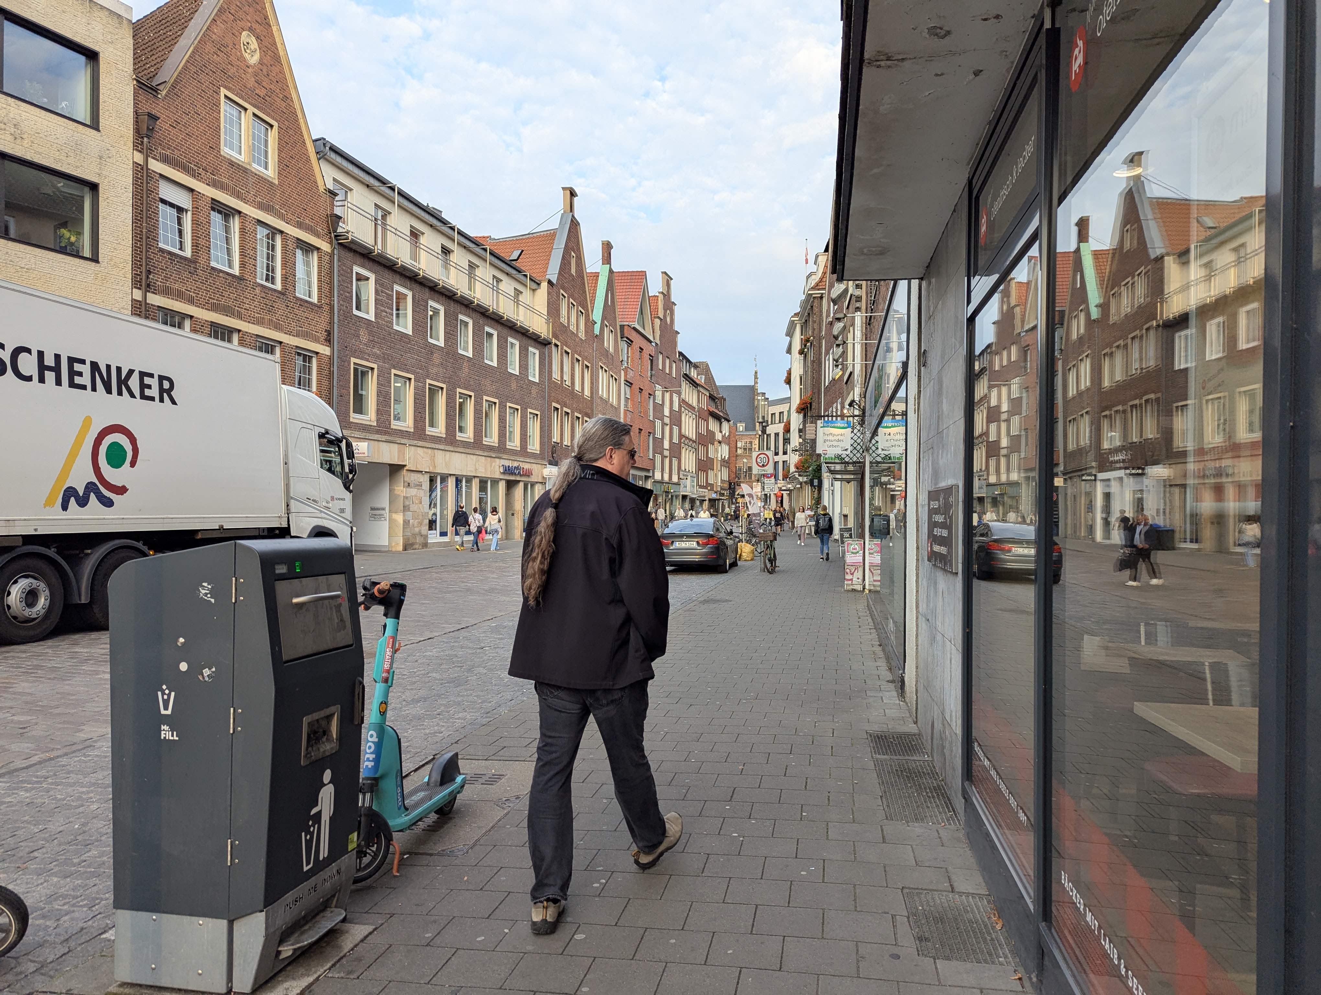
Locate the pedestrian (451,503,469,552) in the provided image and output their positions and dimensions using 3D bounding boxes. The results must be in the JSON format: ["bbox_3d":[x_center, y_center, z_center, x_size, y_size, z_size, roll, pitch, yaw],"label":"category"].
[{"bbox_3d":[-7.288,1.104,33.337,0.520,1.700,0.450,0,-1,11],"label":"pedestrian"}]

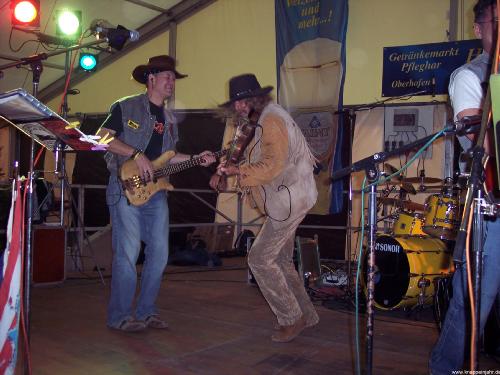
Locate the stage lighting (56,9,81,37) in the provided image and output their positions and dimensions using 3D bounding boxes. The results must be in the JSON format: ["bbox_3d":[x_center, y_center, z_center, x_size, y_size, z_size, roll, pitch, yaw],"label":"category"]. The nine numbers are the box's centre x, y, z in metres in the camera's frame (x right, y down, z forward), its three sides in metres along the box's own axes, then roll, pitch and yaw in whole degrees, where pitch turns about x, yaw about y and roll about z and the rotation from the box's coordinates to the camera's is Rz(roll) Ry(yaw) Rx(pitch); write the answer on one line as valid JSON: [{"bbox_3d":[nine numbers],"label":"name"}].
[{"bbox_3d":[-1.760,-1.590,5.430,0.250,0.270,0.320,2,13,-18],"label":"stage lighting"}]

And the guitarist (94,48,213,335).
[{"bbox_3d":[-0.620,0.030,3.780,0.760,1.820,0.580,2,-1,-43],"label":"guitarist"}]

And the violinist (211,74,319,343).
[{"bbox_3d":[0.090,0.110,3.600,0.660,1.700,0.550,2,-1,-20],"label":"violinist"}]

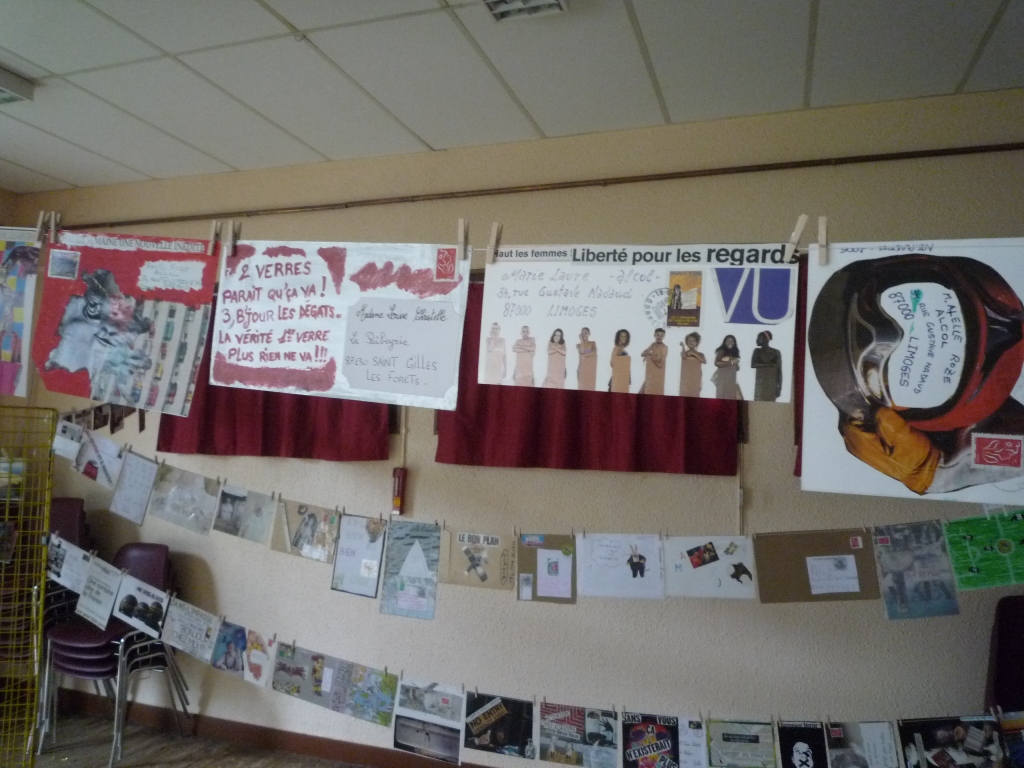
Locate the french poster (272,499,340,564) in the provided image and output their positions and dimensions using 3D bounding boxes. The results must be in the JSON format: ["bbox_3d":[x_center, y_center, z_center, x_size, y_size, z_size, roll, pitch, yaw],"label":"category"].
[{"bbox_3d":[-0.642,0.458,2.301,0.227,0.162,0.015,8,-1,19],"label":"french poster"}]

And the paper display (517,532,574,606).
[{"bbox_3d":[0.094,0.500,2.006,0.163,0.182,0.015,-3,-5,18],"label":"paper display"}]

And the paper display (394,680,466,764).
[{"bbox_3d":[-0.229,0.944,2.073,0.205,0.194,0.008,4,-3,20],"label":"paper display"}]

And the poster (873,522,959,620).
[{"bbox_3d":[0.887,0.409,1.626,0.137,0.201,0.008,-10,-8,19],"label":"poster"}]

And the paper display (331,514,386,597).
[{"bbox_3d":[-0.462,0.521,2.235,0.157,0.228,0.015,4,-3,19],"label":"paper display"}]

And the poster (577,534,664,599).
[{"bbox_3d":[0.270,0.454,1.849,0.217,0.157,0.008,-3,-6,20],"label":"poster"}]

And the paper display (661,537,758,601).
[{"bbox_3d":[0.492,0.459,1.853,0.212,0.152,0.015,-5,-6,18],"label":"paper display"}]

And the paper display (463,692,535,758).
[{"bbox_3d":[-0.034,0.936,2.028,0.204,0.150,0.015,0,-4,19],"label":"paper display"}]

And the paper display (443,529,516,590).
[{"bbox_3d":[-0.091,0.470,1.980,0.214,0.145,0.008,2,-4,20],"label":"paper display"}]

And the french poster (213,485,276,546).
[{"bbox_3d":[-0.813,0.395,2.251,0.209,0.145,0.008,9,-2,21],"label":"french poster"}]

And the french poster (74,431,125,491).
[{"bbox_3d":[-1.458,0.267,2.612,0.207,0.143,0.015,21,3,19],"label":"french poster"}]

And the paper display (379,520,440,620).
[{"bbox_3d":[-0.280,0.514,2.045,0.161,0.253,0.008,3,-4,20],"label":"paper display"}]

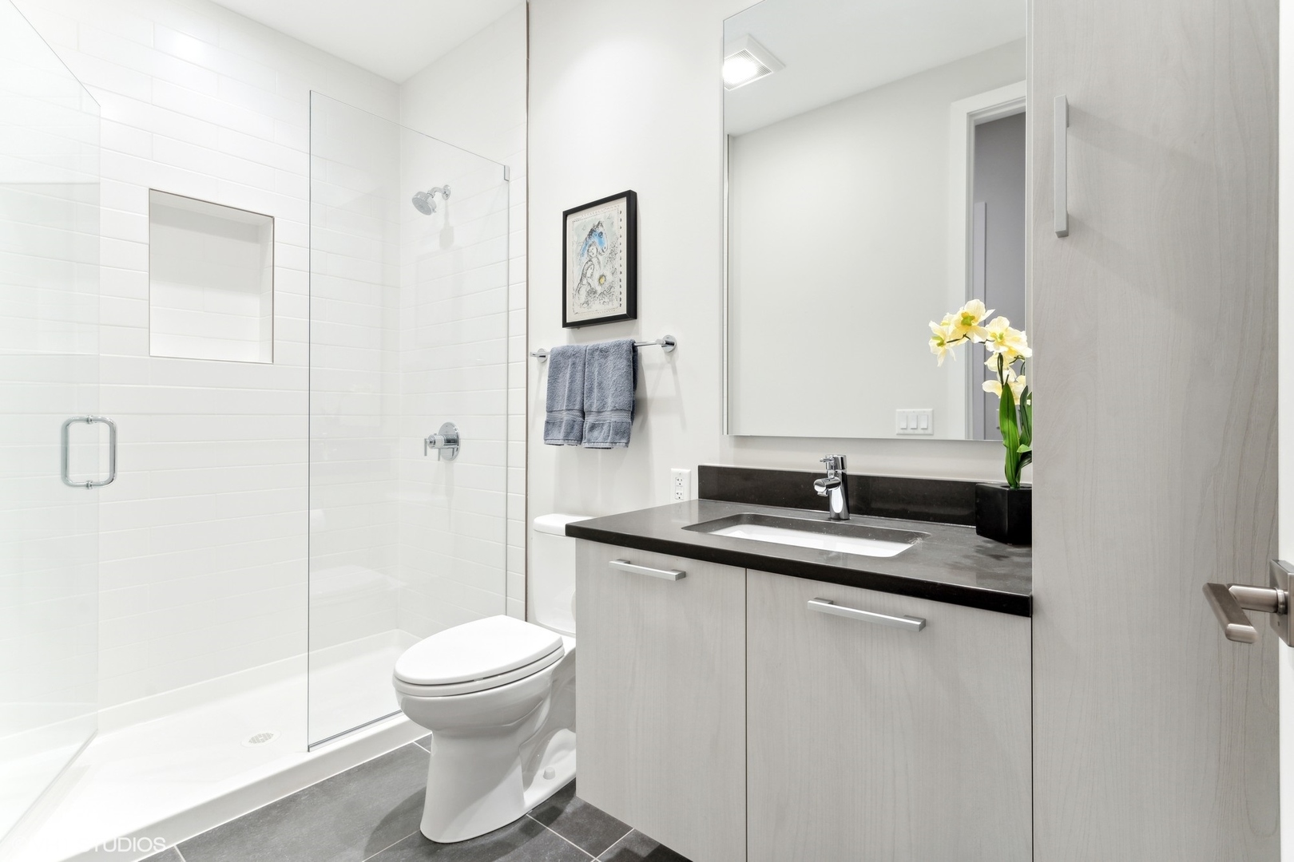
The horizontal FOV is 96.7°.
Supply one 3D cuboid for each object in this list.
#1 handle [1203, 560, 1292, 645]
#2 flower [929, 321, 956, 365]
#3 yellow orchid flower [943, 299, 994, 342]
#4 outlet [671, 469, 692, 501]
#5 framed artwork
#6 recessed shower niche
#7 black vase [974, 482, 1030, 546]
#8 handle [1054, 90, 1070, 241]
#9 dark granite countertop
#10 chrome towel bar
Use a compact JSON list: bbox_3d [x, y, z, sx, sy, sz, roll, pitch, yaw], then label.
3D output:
[{"bbox_3d":[0.529,0.159,0.501,0.059,0.065,0.170,1,1,39],"label":"handle"},{"bbox_3d":[0.576,-0.172,1.120,0.042,0.085,0.070,0,1,-31],"label":"flower"},{"bbox_3d":[0.626,-0.215,1.120,0.092,0.082,0.050,0,1,15],"label":"yellow orchid flower"},{"bbox_3d":[0.105,0.177,1.787,0.070,0.113,0.007,1,1,39],"label":"outlet"},{"bbox_3d":[-0.171,-0.586,1.986,0.319,0.414,0.031,1,1,39],"label":"framed artwork"},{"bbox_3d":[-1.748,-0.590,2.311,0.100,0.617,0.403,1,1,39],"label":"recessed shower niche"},{"bbox_3d":[0.735,0.162,1.145,0.092,0.106,0.092,0,1,-3],"label":"black vase"},{"bbox_3d":[0.513,-0.324,0.711,0.011,0.164,0.032,1,1,39],"label":"handle"},{"bbox_3d":[0.334,0.225,1.232,0.872,0.028,0.567,1,1,39],"label":"dark granite countertop"},{"bbox_3d":[-0.186,-0.280,1.975,0.652,0.054,0.075,1,1,39],"label":"chrome towel bar"}]

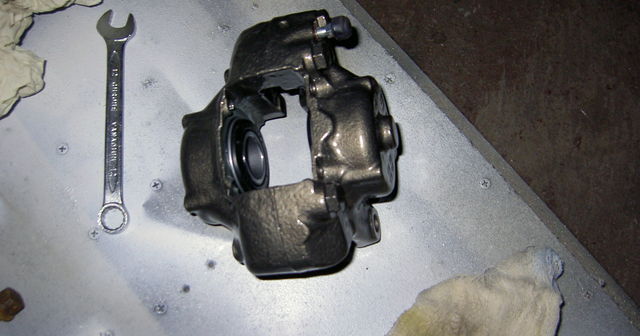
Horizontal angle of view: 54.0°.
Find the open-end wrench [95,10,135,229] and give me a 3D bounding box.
[{"bbox_3d":[-0.143,-0.035,0.441,0.028,0.011,0.162,-3,77,-1],"label":"open-end wrench"}]

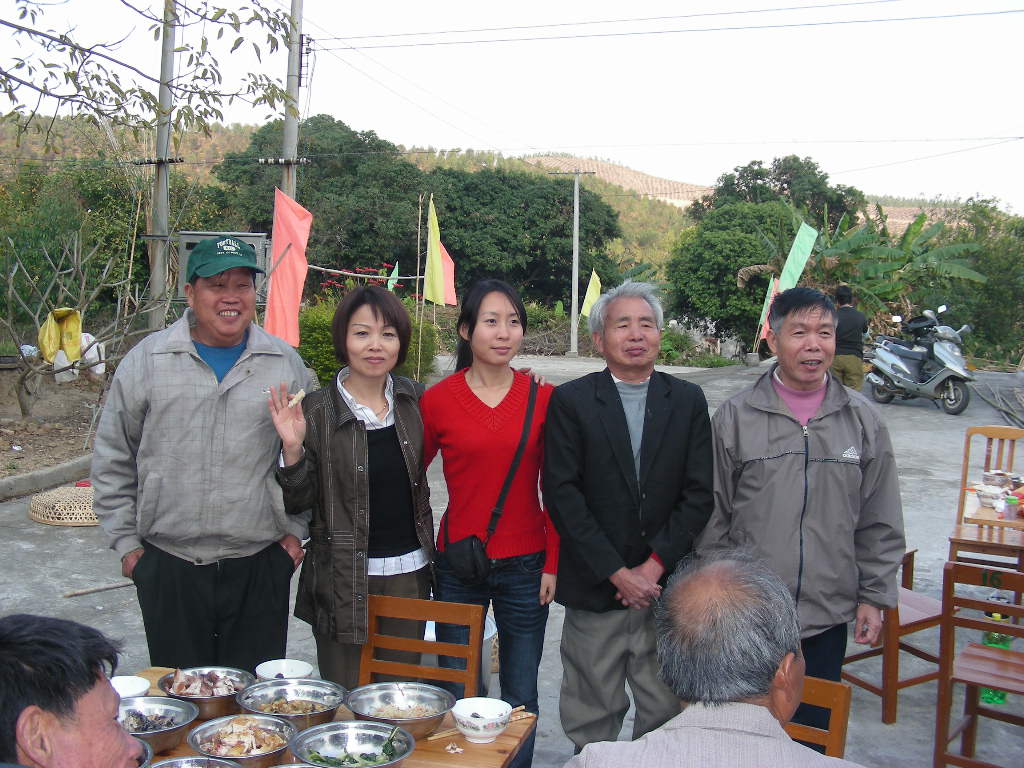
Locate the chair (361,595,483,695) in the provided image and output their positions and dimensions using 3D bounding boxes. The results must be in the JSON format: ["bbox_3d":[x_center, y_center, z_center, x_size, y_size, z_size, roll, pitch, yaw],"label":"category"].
[{"bbox_3d":[-0.291,1.007,2.900,0.360,0.810,0.410,3,5,12],"label":"chair"}]

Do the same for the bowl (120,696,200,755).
[{"bbox_3d":[-0.698,0.659,2.131,0.199,0.068,0.199,2,5,0],"label":"bowl"}]

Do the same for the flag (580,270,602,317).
[{"bbox_3d":[2.829,-3.220,40.000,0.480,1.800,0.120,15,0,0],"label":"flag"}]

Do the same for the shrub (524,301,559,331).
[{"bbox_3d":[0.896,-2.147,38.000,1.500,1.400,1.300,2,5,0],"label":"shrub"}]

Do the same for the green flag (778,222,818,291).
[{"bbox_3d":[6.604,-2.903,26.000,0.450,1.850,0.120,20,0,0],"label":"green flag"}]

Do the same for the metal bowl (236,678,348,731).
[{"bbox_3d":[-0.436,0.659,2.245,0.212,0.070,0.212,2,5,0],"label":"metal bowl"}]

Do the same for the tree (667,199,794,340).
[{"bbox_3d":[5.370,-2.635,27.370,3.500,3.600,3.400,1,5,0],"label":"tree"}]

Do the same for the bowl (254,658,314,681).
[{"bbox_3d":[-0.484,0.636,2.395,0.122,0.060,0.122,0,5,0],"label":"bowl"}]

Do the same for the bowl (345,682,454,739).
[{"bbox_3d":[-0.221,0.665,2.245,0.212,0.069,0.212,2,5,0],"label":"bowl"}]

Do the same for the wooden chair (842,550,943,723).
[{"bbox_3d":[1.492,0.838,4.394,0.440,0.780,0.380,-2,6,-29],"label":"wooden chair"}]

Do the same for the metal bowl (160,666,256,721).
[{"bbox_3d":[-0.627,0.646,2.314,0.195,0.067,0.195,2,5,0],"label":"metal bowl"}]

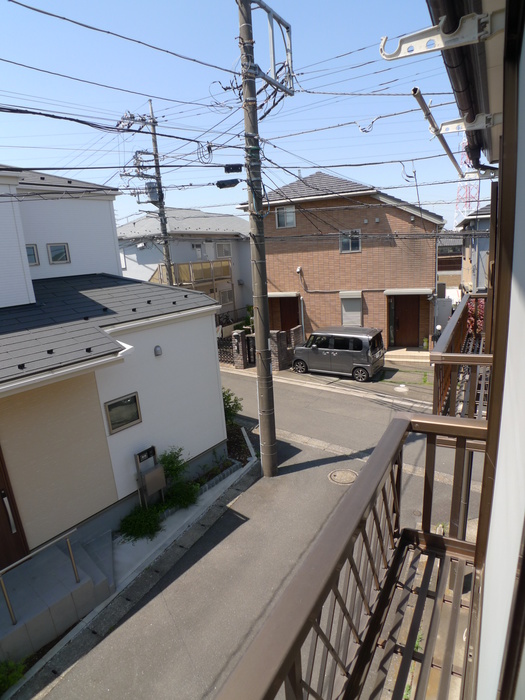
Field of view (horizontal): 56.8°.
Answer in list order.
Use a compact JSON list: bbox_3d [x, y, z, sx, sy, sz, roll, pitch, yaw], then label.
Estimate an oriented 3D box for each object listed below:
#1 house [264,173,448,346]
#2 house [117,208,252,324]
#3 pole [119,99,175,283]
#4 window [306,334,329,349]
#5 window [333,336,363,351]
[{"bbox_3d":[4.951,-5.068,25.506,9.600,8.550,8.600,3,13,25],"label":"house"},{"bbox_3d":[-5.518,-5.347,32.281,7.600,7.800,9.000,5,14,34],"label":"house"},{"bbox_3d":[-5.003,-5.140,21.819,0.750,11.500,1.950,7,15,42],"label":"pole"},{"bbox_3d":[2.103,-0.314,18.306,1.000,0.510,0.080,5,14,35],"label":"window"},{"bbox_3d":[3.073,-0.217,17.633,1.180,0.490,0.080,5,14,35],"label":"window"}]

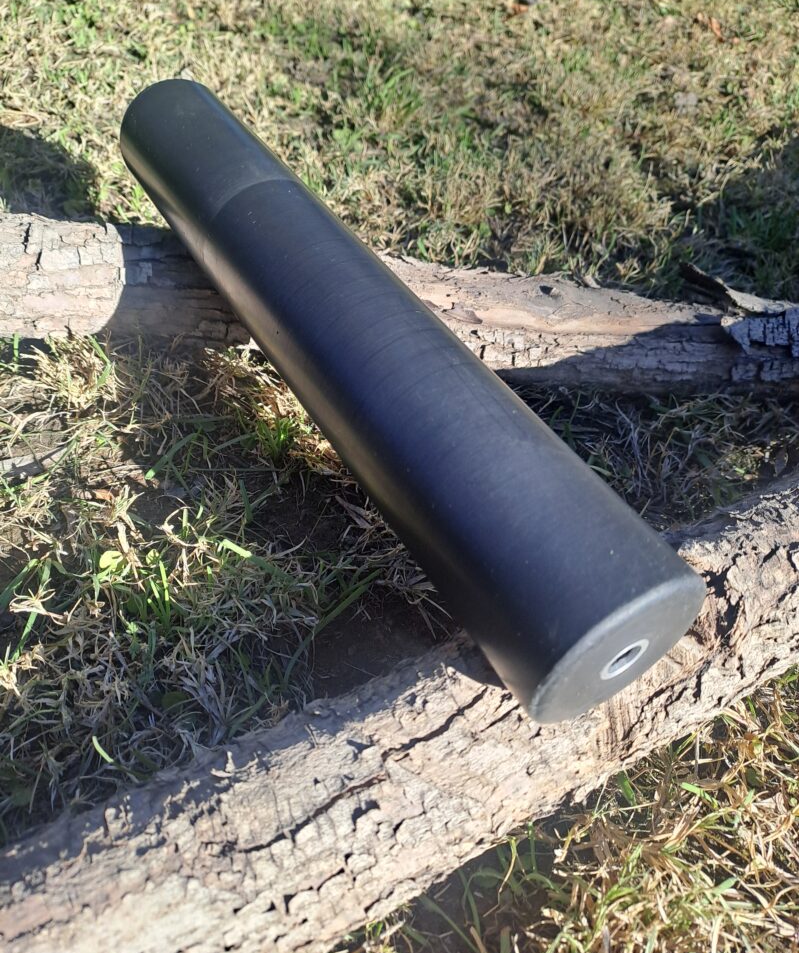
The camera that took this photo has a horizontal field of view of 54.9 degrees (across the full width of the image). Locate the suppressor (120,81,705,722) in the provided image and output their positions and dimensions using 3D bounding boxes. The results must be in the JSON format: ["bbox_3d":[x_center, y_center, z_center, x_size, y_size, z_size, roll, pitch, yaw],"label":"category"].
[{"bbox_3d":[-0.024,-0.053,0.247,0.048,0.048,0.284,-24,52,-20],"label":"suppressor"}]

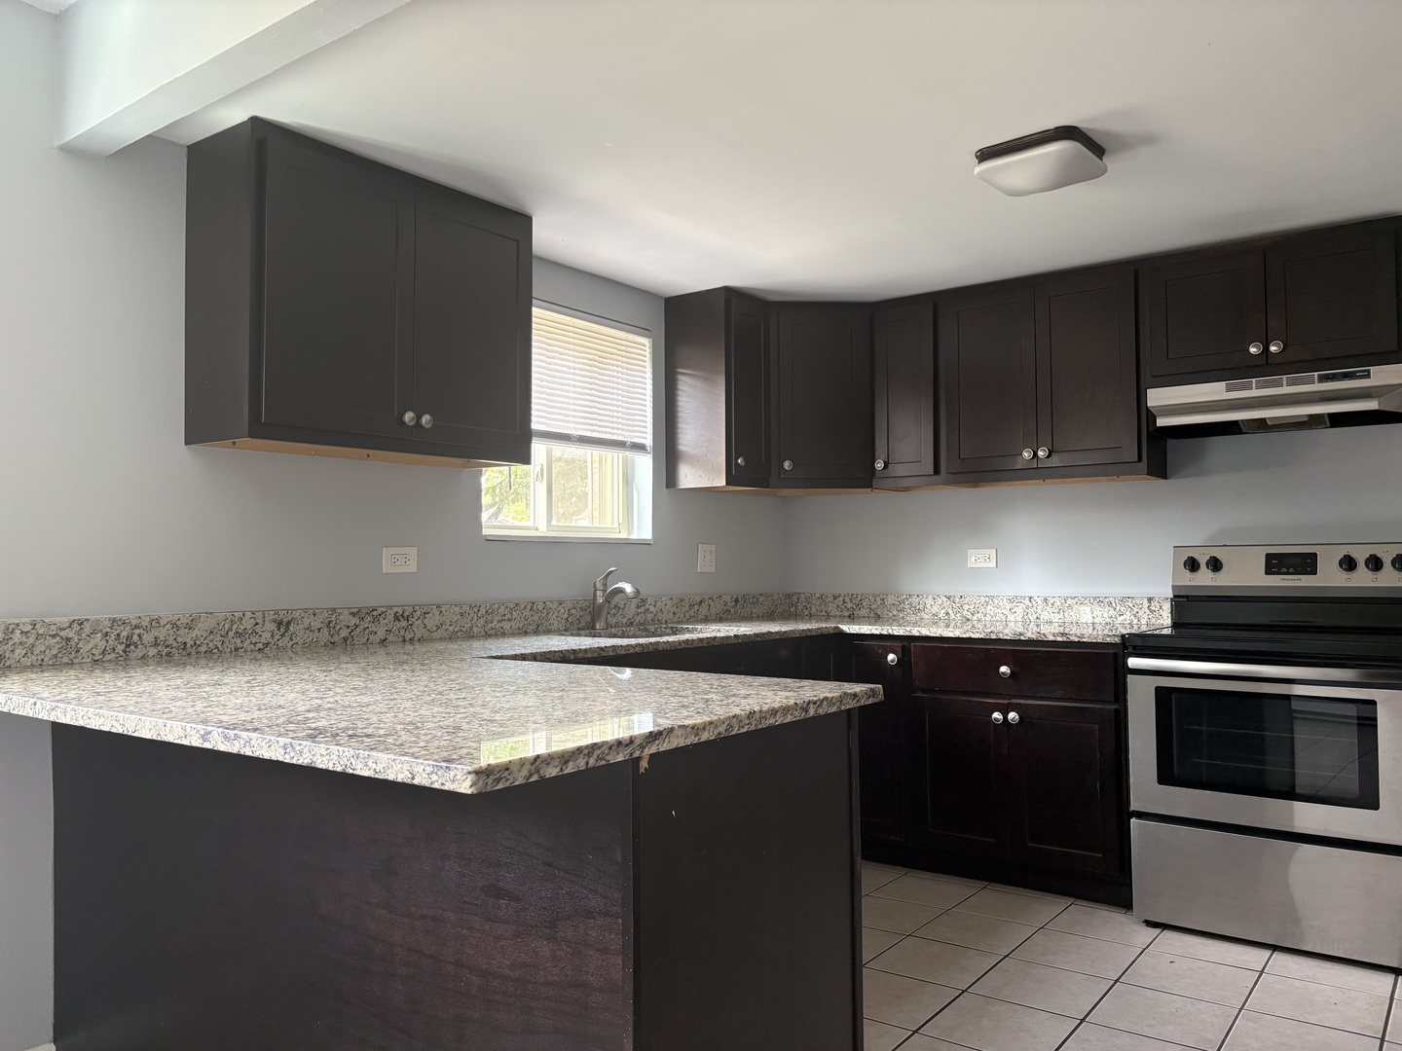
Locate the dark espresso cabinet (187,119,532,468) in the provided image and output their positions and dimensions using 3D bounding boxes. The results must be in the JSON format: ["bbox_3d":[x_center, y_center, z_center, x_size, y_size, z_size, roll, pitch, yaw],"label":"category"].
[{"bbox_3d":[-0.905,-0.577,2.949,0.320,0.766,0.913,-2,-3,37],"label":"dark espresso cabinet"}]

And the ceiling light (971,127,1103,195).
[{"bbox_3d":[0.888,-0.937,2.756,0.285,0.073,0.282,-2,-3,37],"label":"ceiling light"}]

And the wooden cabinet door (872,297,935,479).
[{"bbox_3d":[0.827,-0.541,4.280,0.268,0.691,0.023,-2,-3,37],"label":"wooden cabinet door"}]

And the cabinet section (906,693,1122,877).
[{"bbox_3d":[1.250,0.894,3.914,0.749,0.549,0.602,-2,-3,37],"label":"cabinet section"}]

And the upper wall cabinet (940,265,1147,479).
[{"bbox_3d":[1.339,-0.544,4.044,0.767,0.766,0.320,-2,-3,37],"label":"upper wall cabinet"}]

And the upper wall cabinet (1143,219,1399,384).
[{"bbox_3d":[1.949,-0.715,3.589,0.762,0.462,0.320,-2,-3,37],"label":"upper wall cabinet"}]

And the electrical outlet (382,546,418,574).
[{"bbox_3d":[-0.904,0.105,3.180,0.009,0.077,0.124,-2,-3,37],"label":"electrical outlet"}]

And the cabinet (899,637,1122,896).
[{"bbox_3d":[1.250,0.843,3.868,0.767,0.882,0.630,-2,-3,37],"label":"cabinet"}]

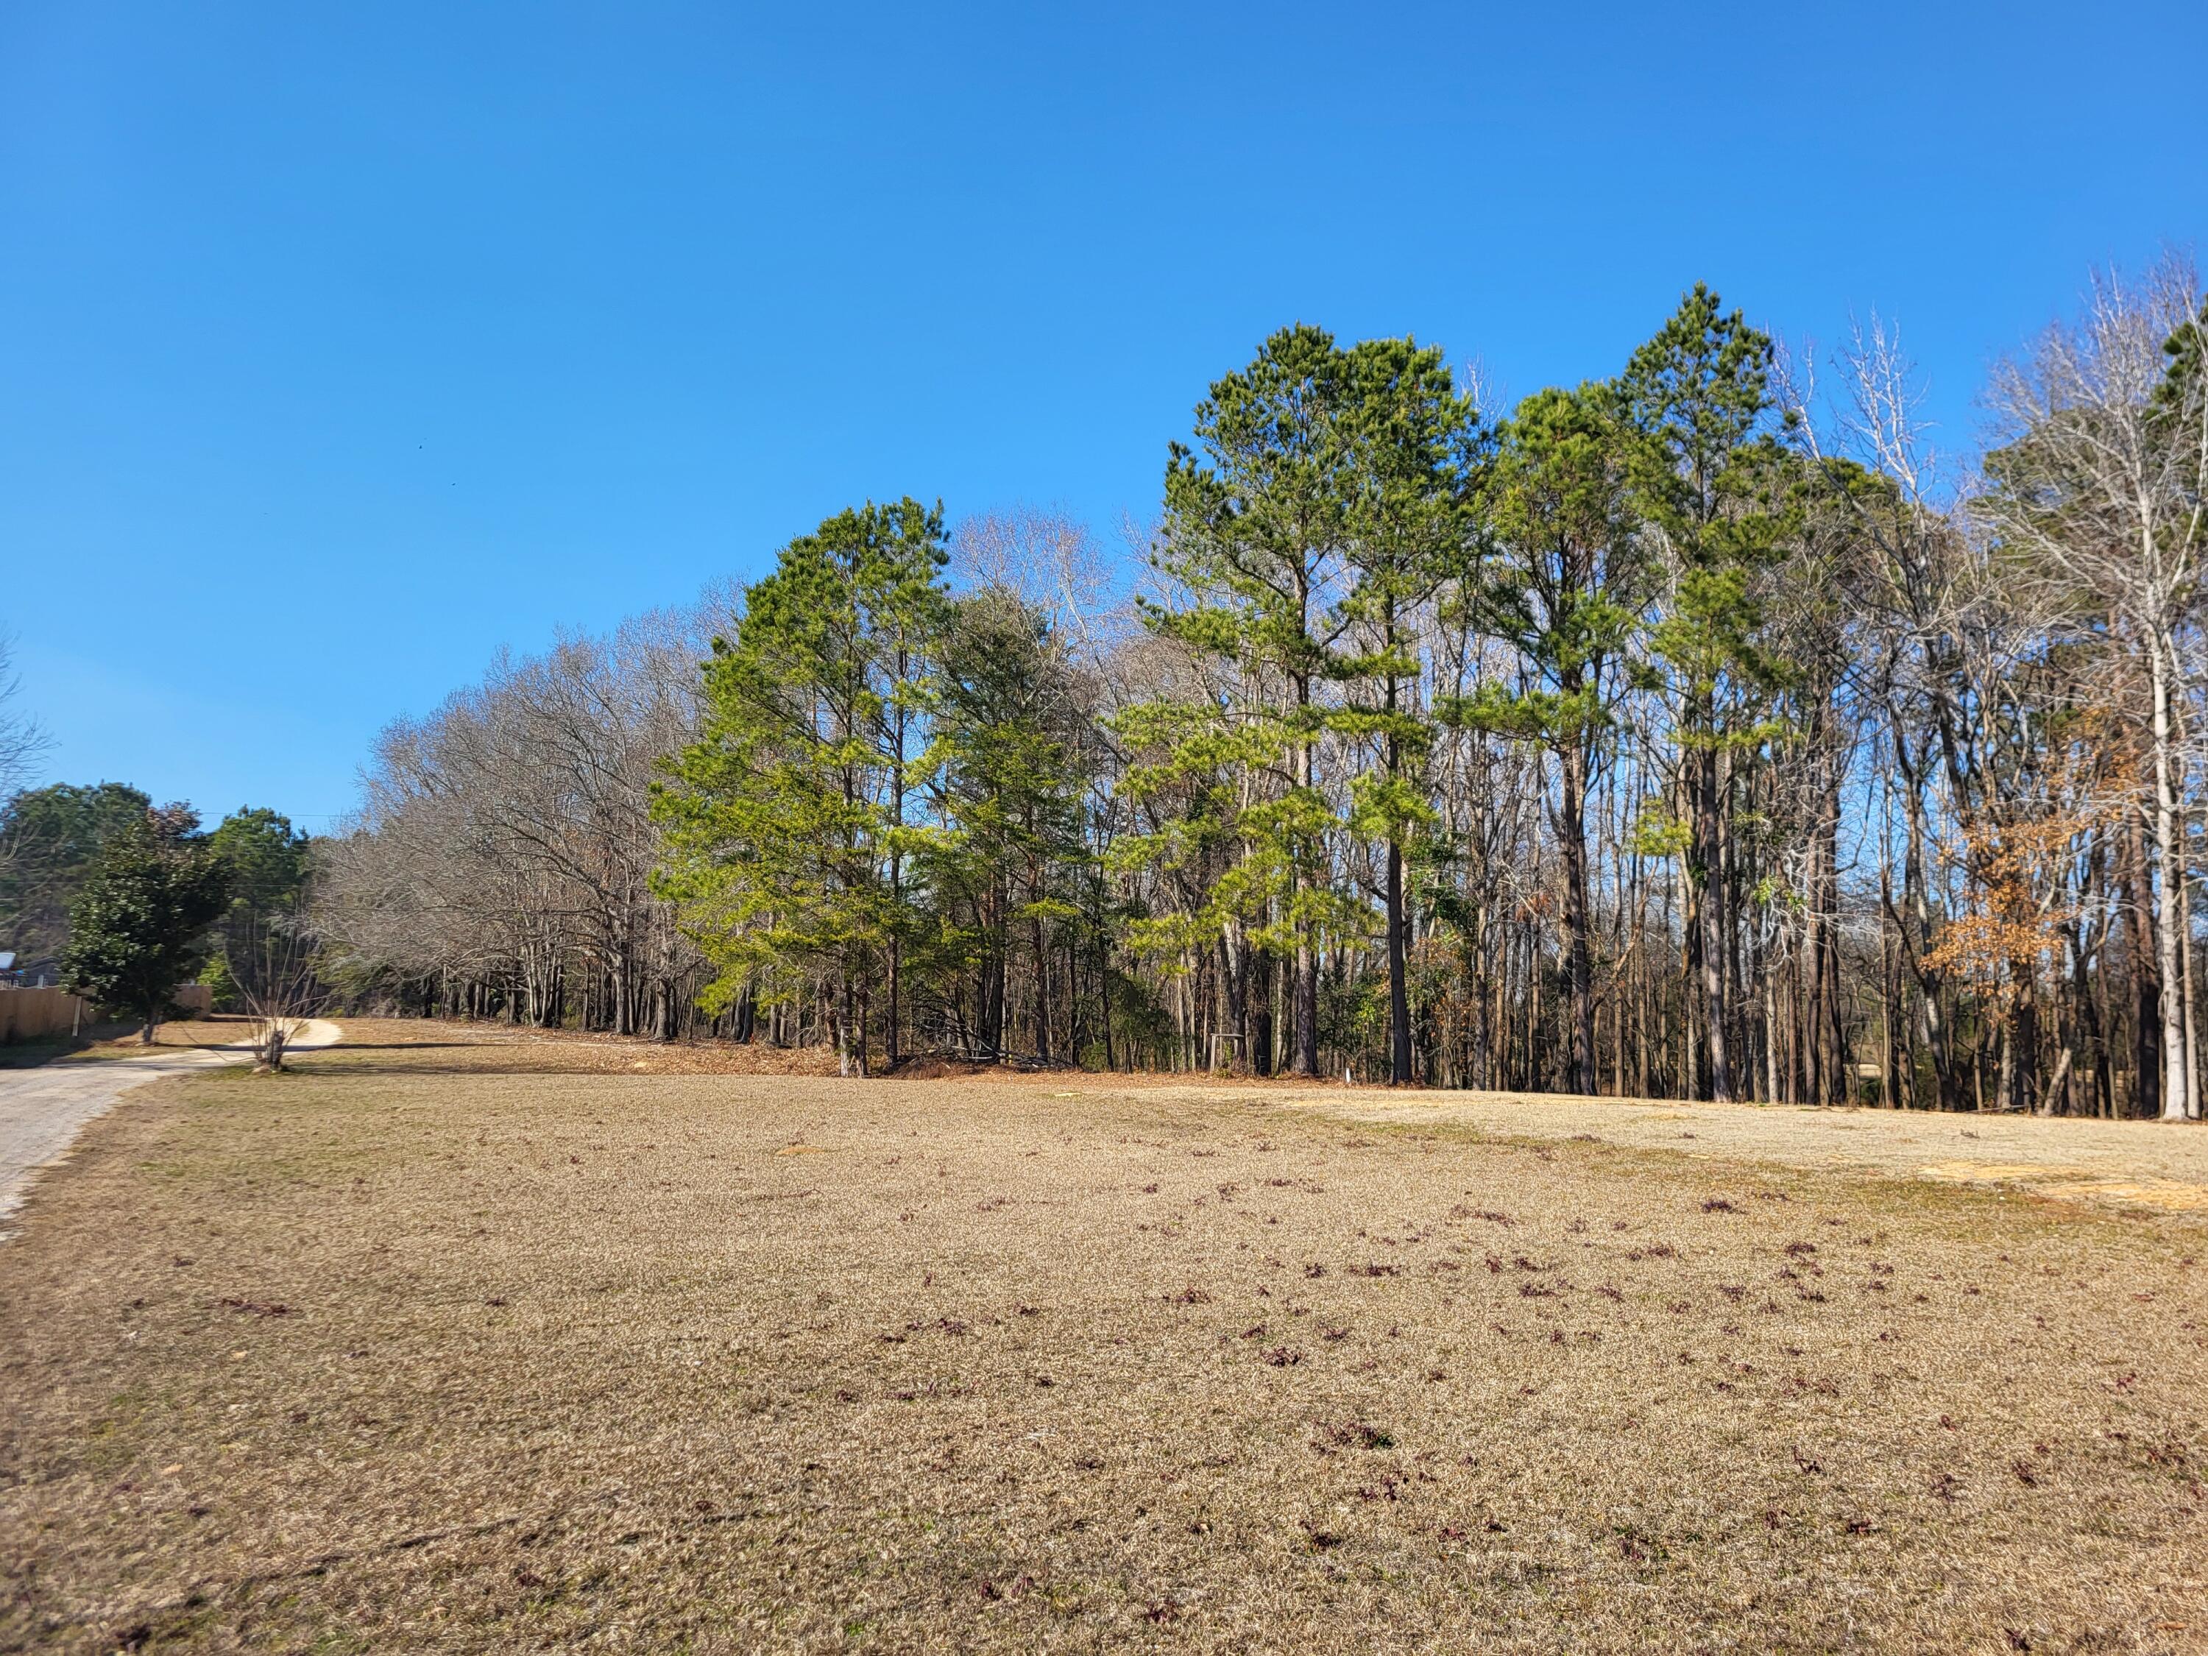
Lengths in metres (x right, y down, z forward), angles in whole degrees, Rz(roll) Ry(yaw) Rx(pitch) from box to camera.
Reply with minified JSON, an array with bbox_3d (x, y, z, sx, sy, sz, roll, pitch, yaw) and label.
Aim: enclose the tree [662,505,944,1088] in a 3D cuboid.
[{"bbox_3d":[-6.469,-0.981,35.540,6.250,12.380,5.930,0,-5,0],"label":"tree"}]

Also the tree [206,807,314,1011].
[{"bbox_3d":[-51.191,4.882,100.542,6.480,12.440,6.480,0,-5,0],"label":"tree"}]

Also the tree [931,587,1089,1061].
[{"bbox_3d":[-2.239,-0.173,39.492,4.160,11.300,4.160,0,-5,0],"label":"tree"}]

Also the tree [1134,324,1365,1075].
[{"bbox_3d":[3.184,-2.989,36.222,5.050,16.560,5.050,0,-5,0],"label":"tree"}]

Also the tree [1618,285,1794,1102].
[{"bbox_3d":[11.688,-2.784,32.198,3.790,16.020,3.970,0,-5,0],"label":"tree"}]

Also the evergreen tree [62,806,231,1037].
[{"bbox_3d":[-29.651,2.940,51.316,5.340,7.250,5.180,0,-5,0],"label":"evergreen tree"}]

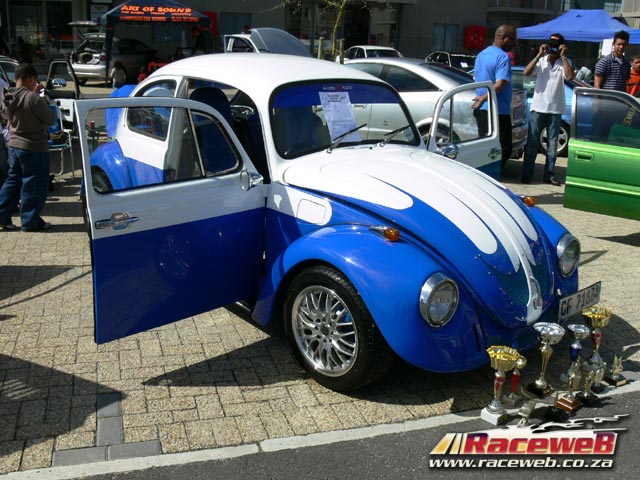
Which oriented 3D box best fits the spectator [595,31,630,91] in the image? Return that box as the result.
[{"bbox_3d":[2.869,-1.145,6.500,0.495,1.829,0.327,-1,17,-14],"label":"spectator"}]

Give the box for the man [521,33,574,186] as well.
[{"bbox_3d":[2.722,-1.553,7.735,0.600,1.740,0.420,6,18,12],"label":"man"}]

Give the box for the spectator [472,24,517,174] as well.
[{"bbox_3d":[2.073,-1.570,7.601,0.380,1.800,0.500,-10,21,-35],"label":"spectator"}]

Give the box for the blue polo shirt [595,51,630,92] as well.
[{"bbox_3d":[2.887,-1.482,6.398,0.465,0.693,0.297,-1,17,-14],"label":"blue polo shirt"}]

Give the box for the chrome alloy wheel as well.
[{"bbox_3d":[0.058,0.402,2.942,0.418,0.418,0.168,19,23,42],"label":"chrome alloy wheel"}]

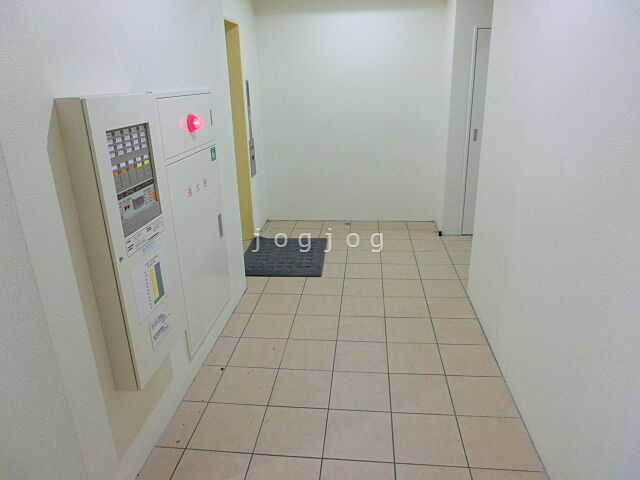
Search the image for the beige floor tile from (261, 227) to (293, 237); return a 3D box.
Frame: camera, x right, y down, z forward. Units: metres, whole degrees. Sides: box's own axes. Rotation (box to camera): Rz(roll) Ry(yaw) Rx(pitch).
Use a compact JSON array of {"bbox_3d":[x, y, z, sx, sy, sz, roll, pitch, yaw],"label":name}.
[{"bbox_3d":[-0.442,-0.061,4.614,0.298,0.010,0.298,1,20,6],"label":"beige floor tile"}]

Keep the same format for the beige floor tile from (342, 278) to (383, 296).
[{"bbox_3d":[0.333,0.369,3.450,0.300,0.012,0.300,0,20,6],"label":"beige floor tile"}]

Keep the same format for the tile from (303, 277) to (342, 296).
[{"bbox_3d":[0.033,0.366,3.457,0.299,0.010,0.299,0,20,6],"label":"tile"}]

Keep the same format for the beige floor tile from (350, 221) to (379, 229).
[{"bbox_3d":[0.484,-0.155,4.796,0.296,0.010,0.296,0,20,6],"label":"beige floor tile"}]

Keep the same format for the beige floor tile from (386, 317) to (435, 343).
[{"bbox_3d":[0.566,0.570,2.807,0.297,0.010,0.297,0,20,6],"label":"beige floor tile"}]

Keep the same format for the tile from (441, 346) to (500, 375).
[{"bbox_3d":[0.830,0.675,2.495,0.291,0.010,0.297,0,20,6],"label":"tile"}]

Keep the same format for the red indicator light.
[{"bbox_3d":[-0.635,-0.603,2.291,0.062,0.087,0.087,0,20,6],"label":"red indicator light"}]

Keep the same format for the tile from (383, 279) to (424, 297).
[{"bbox_3d":[0.628,0.365,3.369,0.298,0.010,0.298,0,20,6],"label":"tile"}]

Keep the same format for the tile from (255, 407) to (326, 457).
[{"bbox_3d":[-0.123,0.885,2.054,0.300,0.010,0.300,1,20,6],"label":"tile"}]

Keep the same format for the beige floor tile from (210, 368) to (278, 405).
[{"bbox_3d":[-0.392,0.777,2.362,0.299,0.010,0.299,0,20,6],"label":"beige floor tile"}]

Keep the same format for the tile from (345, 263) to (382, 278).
[{"bbox_3d":[0.361,0.260,3.682,0.298,0.010,0.298,0,20,6],"label":"tile"}]

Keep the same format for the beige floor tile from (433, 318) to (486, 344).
[{"bbox_3d":[0.861,0.572,2.775,0.291,0.010,0.297,0,20,6],"label":"beige floor tile"}]

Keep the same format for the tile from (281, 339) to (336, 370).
[{"bbox_3d":[-0.061,0.676,2.622,0.300,0.010,0.300,1,20,6],"label":"tile"}]

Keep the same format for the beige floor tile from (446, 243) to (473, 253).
[{"bbox_3d":[1.313,0.060,4.145,0.290,0.010,0.298,0,20,6],"label":"beige floor tile"}]

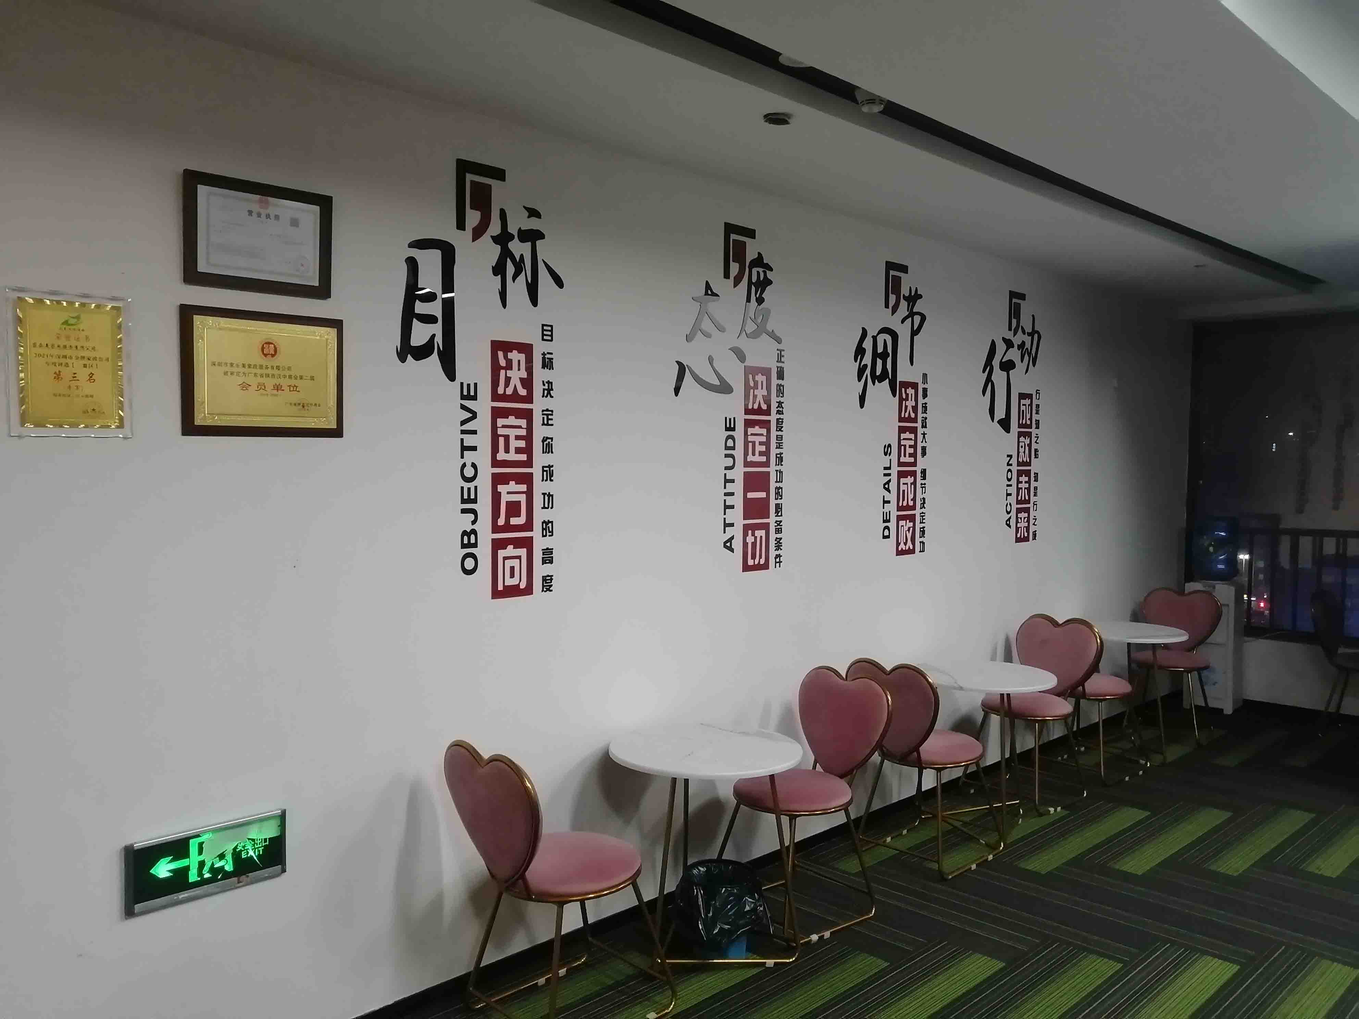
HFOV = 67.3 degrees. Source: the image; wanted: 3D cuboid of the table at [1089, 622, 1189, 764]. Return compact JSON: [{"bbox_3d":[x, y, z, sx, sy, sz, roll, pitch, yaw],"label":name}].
[{"bbox_3d":[2.337,0.970,5.354,0.600,0.661,0.600,-2,4,-44],"label":"table"}]

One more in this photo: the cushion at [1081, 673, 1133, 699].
[{"bbox_3d":[2.055,0.874,5.129,0.425,0.055,0.425,-2,4,-44],"label":"cushion"}]

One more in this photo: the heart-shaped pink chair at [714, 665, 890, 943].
[{"bbox_3d":[0.409,0.973,3.474,0.510,0.810,0.420,-2,3,-40],"label":"heart-shaped pink chair"}]

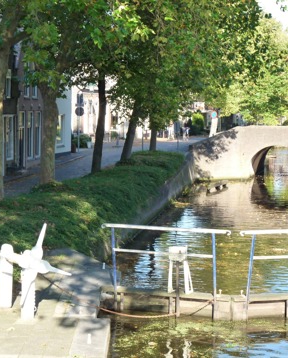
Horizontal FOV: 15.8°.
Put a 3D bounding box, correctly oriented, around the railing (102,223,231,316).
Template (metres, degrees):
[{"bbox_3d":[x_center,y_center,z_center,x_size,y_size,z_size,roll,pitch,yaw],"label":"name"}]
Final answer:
[{"bbox_3d":[0.364,1.538,17.379,2.220,1.430,0.120,2,4,22],"label":"railing"}]

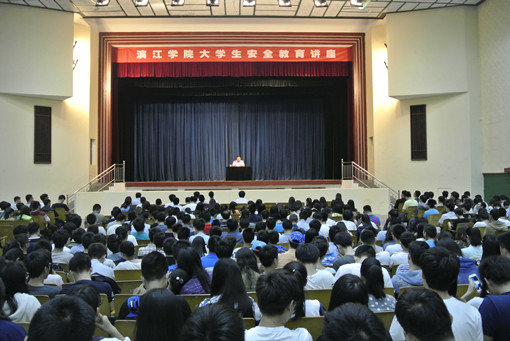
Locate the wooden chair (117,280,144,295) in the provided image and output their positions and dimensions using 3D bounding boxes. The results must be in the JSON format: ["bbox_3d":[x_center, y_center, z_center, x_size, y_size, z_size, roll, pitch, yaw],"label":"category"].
[{"bbox_3d":[-1.270,1.580,4.680,0.520,0.850,0.550,-1,0,-2],"label":"wooden chair"}]

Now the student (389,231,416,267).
[{"bbox_3d":[1.900,1.380,5.500,0.500,1.250,0.750,0,0,-3],"label":"student"}]

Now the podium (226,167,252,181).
[{"bbox_3d":[-0.799,0.192,21.900,1.320,0.720,0.600,0,-1,-2],"label":"podium"}]

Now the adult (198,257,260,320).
[{"bbox_3d":[-0.182,1.244,3.192,0.470,1.250,0.750,0,-1,-2],"label":"adult"}]

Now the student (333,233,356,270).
[{"bbox_3d":[1.020,1.280,4.700,0.500,1.250,0.750,0,0,-3],"label":"student"}]

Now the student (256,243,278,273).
[{"bbox_3d":[0.139,1.450,4.862,0.480,1.270,0.750,0,-1,-2],"label":"student"}]

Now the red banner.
[{"bbox_3d":[-1.138,-5.907,21.700,12.100,0.790,0.050,0,-1,-2],"label":"red banner"}]

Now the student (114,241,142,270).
[{"bbox_3d":[-1.600,1.500,5.600,0.500,1.220,0.750,-1,0,0],"label":"student"}]

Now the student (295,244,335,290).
[{"bbox_3d":[0.450,1.230,3.750,0.500,1.250,0.750,-1,0,-1],"label":"student"}]

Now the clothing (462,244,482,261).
[{"bbox_3d":[3.020,1.300,5.850,0.430,0.580,0.300,0,0,-6],"label":"clothing"}]

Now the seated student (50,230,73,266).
[{"bbox_3d":[-2.760,1.470,6.250,0.500,1.250,0.750,-1,0,3],"label":"seated student"}]

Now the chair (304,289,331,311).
[{"bbox_3d":[0.496,1.482,4.015,0.500,0.830,0.550,0,-1,-2],"label":"chair"}]

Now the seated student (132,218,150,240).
[{"bbox_3d":[-2.121,1.505,8.012,0.480,1.270,0.750,0,-1,-2],"label":"seated student"}]

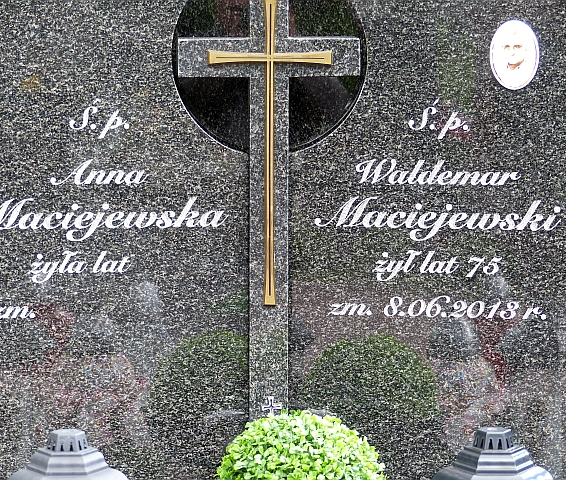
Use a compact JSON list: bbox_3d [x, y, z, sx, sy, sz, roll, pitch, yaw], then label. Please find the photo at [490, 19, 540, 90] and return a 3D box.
[{"bbox_3d":[0.473,-0.379,5.100,0.102,0.142,0.010,1,5,12],"label":"photo"}]

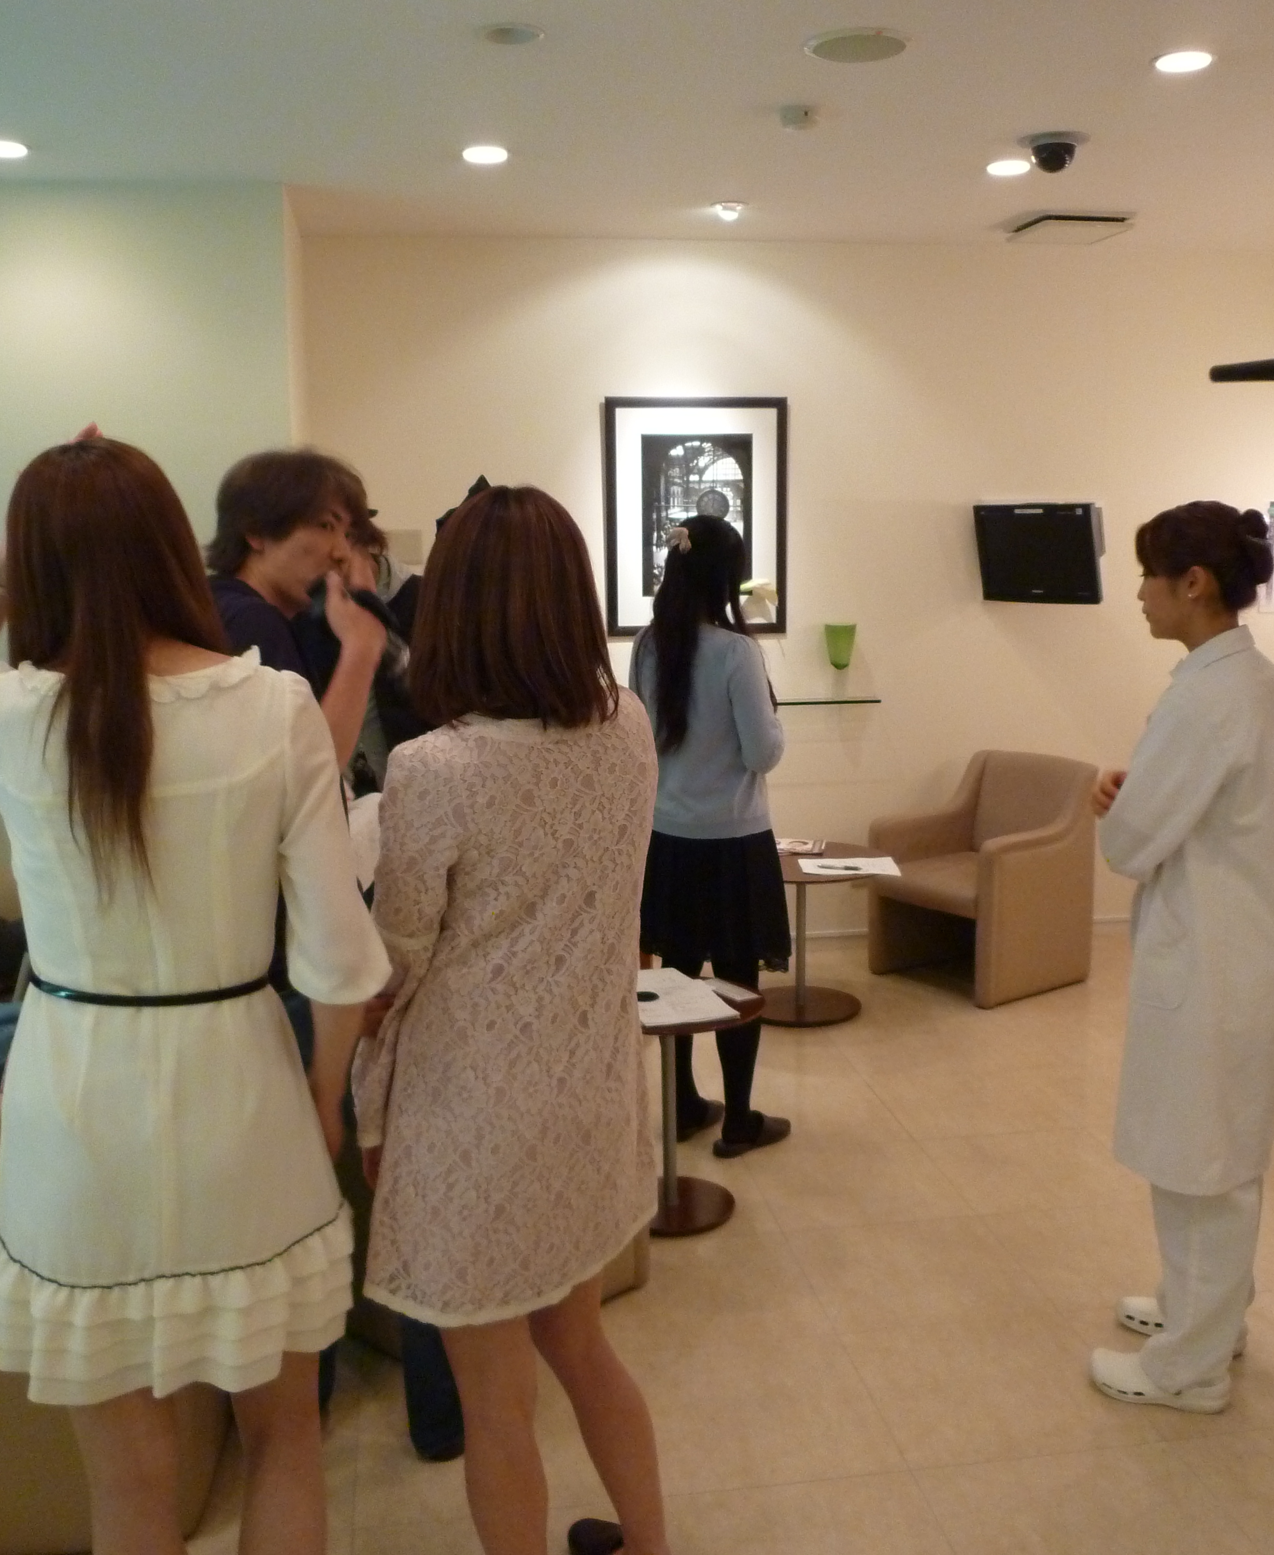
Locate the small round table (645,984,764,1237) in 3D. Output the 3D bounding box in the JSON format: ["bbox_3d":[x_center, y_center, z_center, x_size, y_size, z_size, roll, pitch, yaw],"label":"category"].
[{"bbox_3d":[0.073,0.744,3.436,0.460,0.497,0.460,-1,8,0],"label":"small round table"}]

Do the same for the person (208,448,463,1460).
[{"bbox_3d":[-0.507,0.308,2.476,0.460,1.670,0.460,-4,9,-18],"label":"person"}]

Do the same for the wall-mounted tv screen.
[{"bbox_3d":[1.514,-0.848,5.607,0.465,0.376,0.080,6,28,39],"label":"wall-mounted tv screen"}]

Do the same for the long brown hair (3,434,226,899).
[{"bbox_3d":[-0.517,-0.112,1.510,0.215,0.450,0.210,-3,9,-16],"label":"long brown hair"}]

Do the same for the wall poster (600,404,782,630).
[{"bbox_3d":[0.229,-0.976,5.621,0.685,0.875,0.030,-2,8,-8],"label":"wall poster"}]

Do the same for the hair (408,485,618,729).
[{"bbox_3d":[-0.148,-0.205,1.783,0.230,0.285,0.235,-5,9,-26],"label":"hair"}]

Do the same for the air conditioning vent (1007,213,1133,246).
[{"bbox_3d":[1.524,-1.935,5.298,0.355,0.040,0.380,-2,8,-8],"label":"air conditioning vent"}]

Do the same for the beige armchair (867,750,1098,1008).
[{"bbox_3d":[1.219,0.331,5.289,0.580,0.760,0.570,-7,10,-37],"label":"beige armchair"}]

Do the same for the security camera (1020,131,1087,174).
[{"bbox_3d":[1.104,-1.644,3.966,0.185,0.090,0.185,-2,9,-8],"label":"security camera"}]

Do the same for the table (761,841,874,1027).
[{"bbox_3d":[0.541,0.518,4.930,0.600,0.495,0.600,-2,9,-8],"label":"table"}]

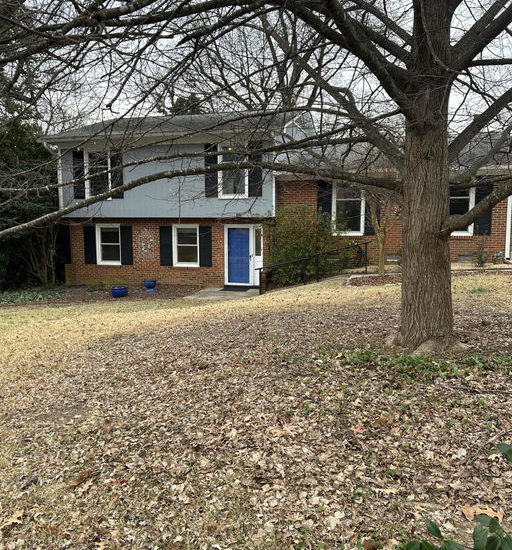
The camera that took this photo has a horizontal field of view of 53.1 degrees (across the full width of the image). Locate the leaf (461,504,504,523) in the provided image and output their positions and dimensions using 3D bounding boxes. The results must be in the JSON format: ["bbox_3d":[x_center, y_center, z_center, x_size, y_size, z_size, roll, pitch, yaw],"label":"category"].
[{"bbox_3d":[1.162,1.211,2.626,0.205,0.030,0.110,2,6,18],"label":"leaf"}]

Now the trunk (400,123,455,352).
[{"bbox_3d":[2.053,-0.465,6.106,0.630,2.640,0.630,2,6,18],"label":"trunk"}]

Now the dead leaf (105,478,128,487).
[{"bbox_3d":[-0.821,1.217,3.015,0.115,0.020,0.045,-3,7,-26],"label":"dead leaf"}]

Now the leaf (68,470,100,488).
[{"bbox_3d":[-1.025,1.209,3.043,0.065,0.030,0.180,5,8,39],"label":"leaf"}]

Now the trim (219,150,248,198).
[{"bbox_3d":[-0.737,-3.312,16.631,1.030,1.643,0.100,2,6,15],"label":"trim"}]

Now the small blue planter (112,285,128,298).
[{"bbox_3d":[-4.212,0.528,15.882,0.490,0.310,0.490,0,6,0],"label":"small blue planter"}]

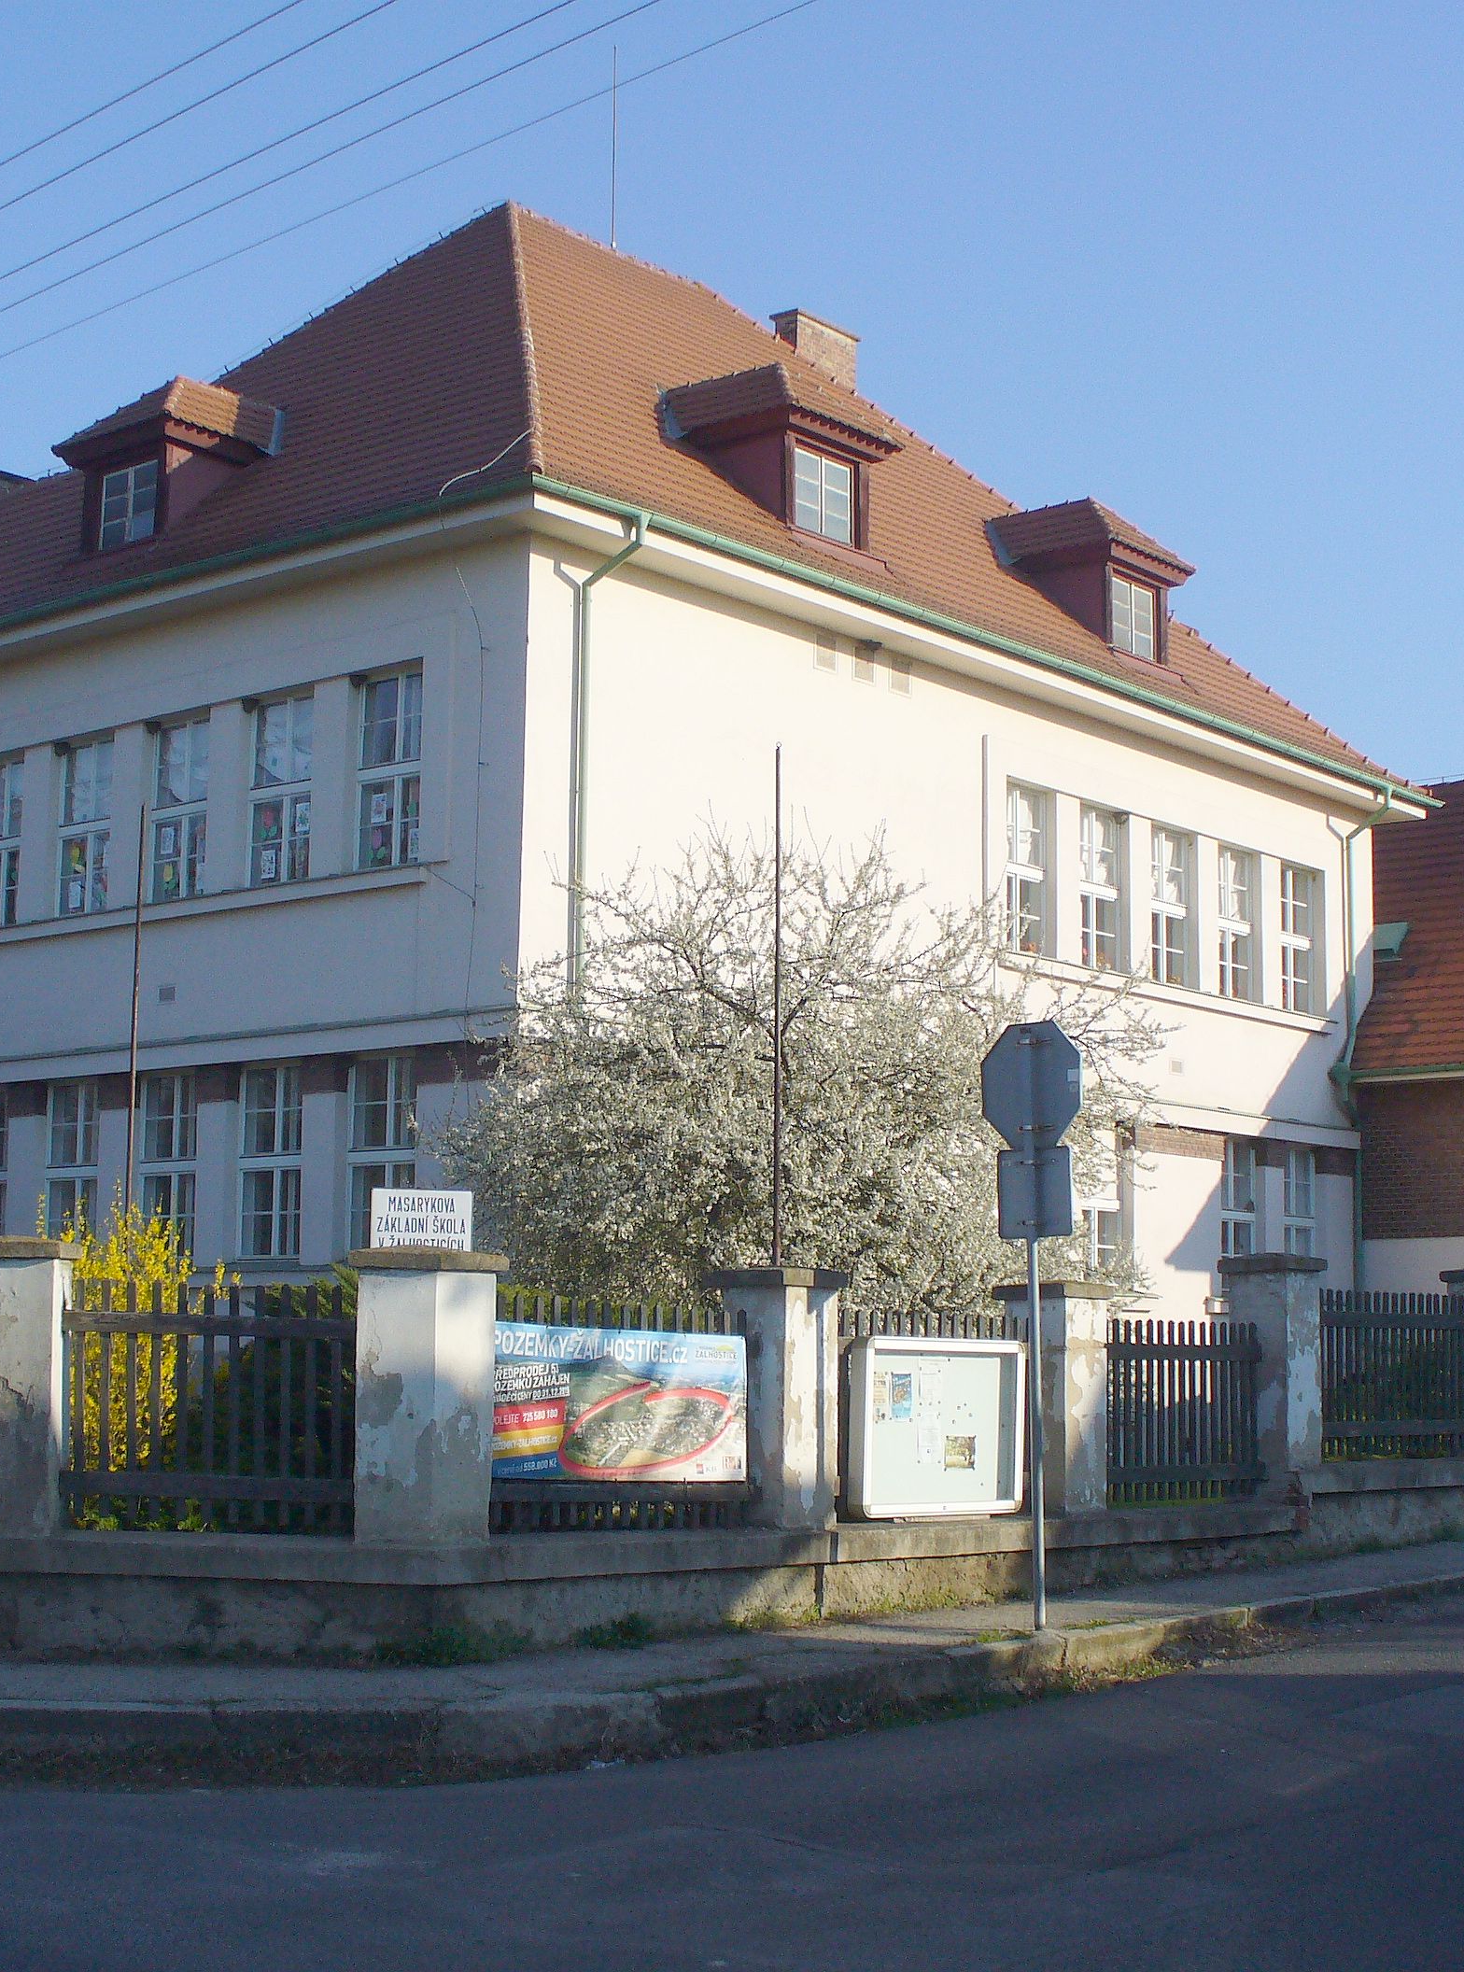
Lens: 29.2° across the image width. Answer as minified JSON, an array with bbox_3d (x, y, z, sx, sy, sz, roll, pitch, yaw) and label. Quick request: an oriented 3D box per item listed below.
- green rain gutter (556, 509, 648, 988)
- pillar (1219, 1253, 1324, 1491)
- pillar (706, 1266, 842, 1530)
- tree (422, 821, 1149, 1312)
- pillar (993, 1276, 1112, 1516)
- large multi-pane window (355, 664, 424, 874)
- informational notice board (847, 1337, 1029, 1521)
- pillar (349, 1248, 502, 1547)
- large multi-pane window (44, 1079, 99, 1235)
[{"bbox_3d":[-1.125,0.001,25.832,0.800,8.869,0.180,-6,-10,40],"label":"green rain gutter"},{"bbox_3d":[3.739,2.646,19.420,0.540,1.545,0.540,-6,-10,40],"label":"pillar"},{"bbox_3d":[0.270,2.269,15.510,0.540,1.400,0.540,-6,-10,40],"label":"pillar"},{"bbox_3d":[0.530,1.338,21.905,5.324,5.082,5.553,1,-8,0],"label":"tree"},{"bbox_3d":[2.019,2.558,17.546,0.540,1.409,0.540,-6,-10,40],"label":"pillar"},{"bbox_3d":[-3.264,-2.119,27.185,1.012,1.897,0.150,-6,-10,40],"label":"large multi-pane window"},{"bbox_3d":[1.272,2.710,17.212,0.140,1.070,1.616,-6,-10,41],"label":"informational notice board"},{"bbox_3d":[-1.487,1.973,13.554,0.650,1.385,0.580,4,-8,-21],"label":"pillar"},{"bbox_3d":[-6.950,1.983,29.528,0.880,1.880,0.130,-6,-10,40],"label":"large multi-pane window"}]

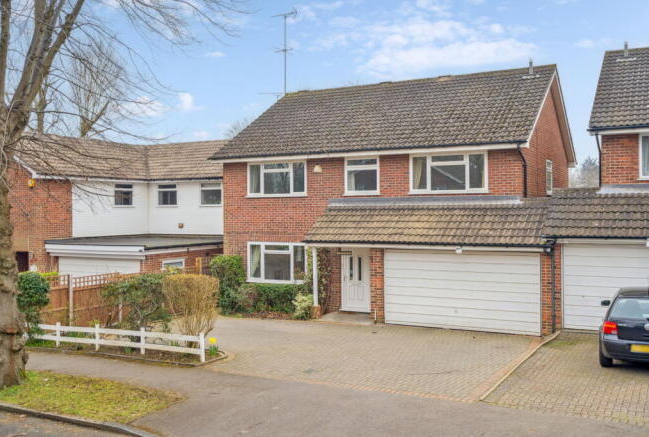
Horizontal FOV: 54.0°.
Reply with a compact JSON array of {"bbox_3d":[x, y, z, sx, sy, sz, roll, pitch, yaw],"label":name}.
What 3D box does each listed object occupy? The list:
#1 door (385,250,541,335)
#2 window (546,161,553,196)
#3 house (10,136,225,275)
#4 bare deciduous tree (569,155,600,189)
[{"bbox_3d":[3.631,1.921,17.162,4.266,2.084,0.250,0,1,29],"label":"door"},{"bbox_3d":[7.251,-1.325,20.627,0.120,1.097,1.246,0,1,29],"label":"window"},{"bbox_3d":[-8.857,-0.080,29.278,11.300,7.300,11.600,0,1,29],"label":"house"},{"bbox_3d":[18.372,-0.687,45.002,4.500,7.000,4.500,0,1,29],"label":"bare deciduous tree"}]

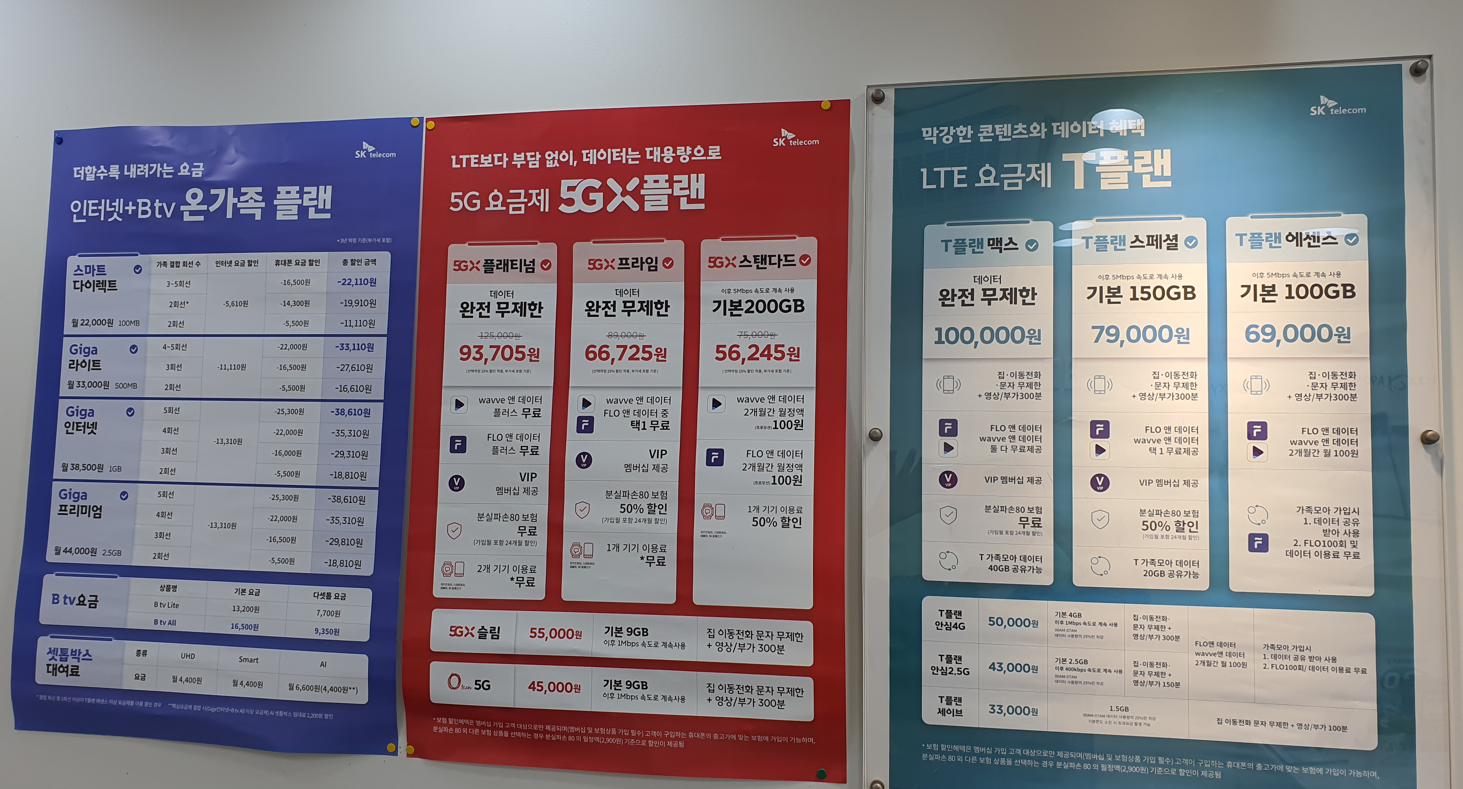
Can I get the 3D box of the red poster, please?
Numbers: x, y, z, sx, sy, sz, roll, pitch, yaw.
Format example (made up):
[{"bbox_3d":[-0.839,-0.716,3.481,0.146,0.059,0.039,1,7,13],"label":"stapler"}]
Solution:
[{"bbox_3d":[-0.143,0.052,1.469,0.600,0.889,0.015,0,-4,10],"label":"red poster"}]

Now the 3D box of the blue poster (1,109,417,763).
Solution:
[{"bbox_3d":[-0.741,0.049,1.578,0.600,0.889,0.015,0,-4,10],"label":"blue poster"}]

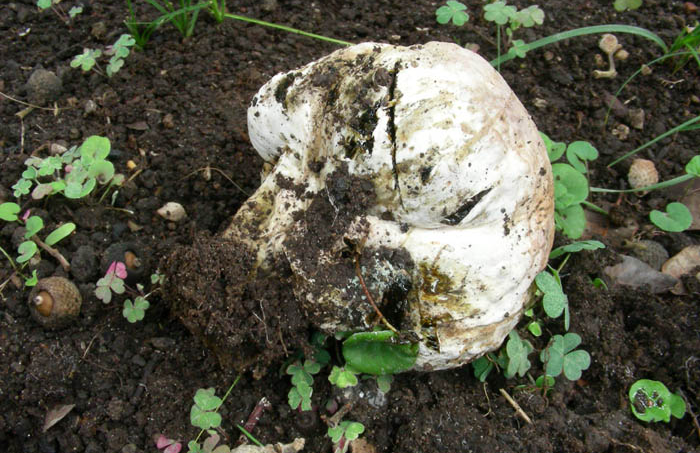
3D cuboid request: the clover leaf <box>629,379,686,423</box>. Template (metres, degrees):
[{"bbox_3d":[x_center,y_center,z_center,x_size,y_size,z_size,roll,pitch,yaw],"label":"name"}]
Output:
[{"bbox_3d":[0.129,0.073,0.323,0.024,0.008,0.017,0,48,0],"label":"clover leaf"}]

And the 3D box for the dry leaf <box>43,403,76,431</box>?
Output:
[{"bbox_3d":[-0.111,0.073,0.293,0.015,0.005,0.007,-34,57,-26],"label":"dry leaf"}]

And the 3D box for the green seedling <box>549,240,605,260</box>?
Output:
[{"bbox_3d":[0.108,0.011,0.368,0.027,0.010,0.014,0,48,0],"label":"green seedling"}]

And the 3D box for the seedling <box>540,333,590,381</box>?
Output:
[{"bbox_3d":[0.089,0.054,0.317,0.020,0.013,0.015,0,55,0],"label":"seedling"}]

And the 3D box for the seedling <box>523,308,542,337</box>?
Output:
[{"bbox_3d":[0.077,0.040,0.323,0.009,0.008,0.009,0,55,0],"label":"seedling"}]

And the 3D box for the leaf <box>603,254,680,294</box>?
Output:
[{"bbox_3d":[0.127,0.021,0.336,0.029,0.009,0.013,0,49,0],"label":"leaf"}]

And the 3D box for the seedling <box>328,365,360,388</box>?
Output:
[{"bbox_3d":[-0.003,0.061,0.310,0.011,0.005,0.009,0,55,0],"label":"seedling"}]

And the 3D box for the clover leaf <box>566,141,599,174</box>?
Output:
[{"bbox_3d":[0.109,-0.032,0.359,0.015,0.008,0.013,0,55,0],"label":"clover leaf"}]

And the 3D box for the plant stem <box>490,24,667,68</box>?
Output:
[{"bbox_3d":[0.121,-0.097,0.412,0.097,0.024,0.012,0,55,0],"label":"plant stem"}]

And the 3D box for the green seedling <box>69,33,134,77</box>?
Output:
[{"bbox_3d":[-0.139,-0.096,0.431,0.033,0.018,0.016,0,49,0],"label":"green seedling"}]

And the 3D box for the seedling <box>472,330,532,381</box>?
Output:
[{"bbox_3d":[0.066,0.056,0.335,0.025,0.016,0.016,0,48,0],"label":"seedling"}]

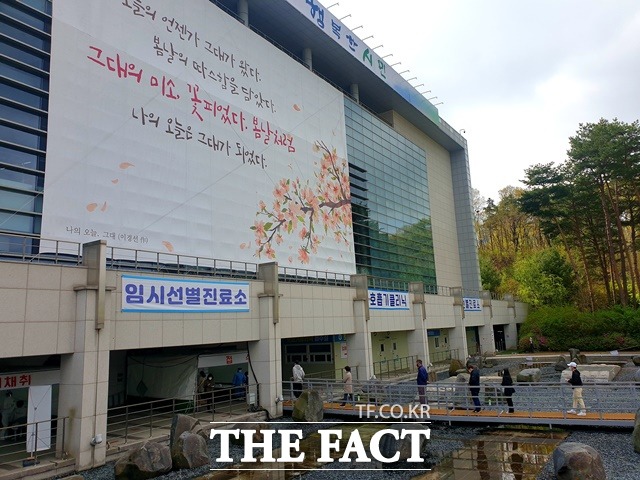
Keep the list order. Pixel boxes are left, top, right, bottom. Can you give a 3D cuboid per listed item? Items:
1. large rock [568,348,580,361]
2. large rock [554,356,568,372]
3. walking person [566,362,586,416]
[{"bbox_3d":[20.987,9.586,39.645,0.950,1.100,0.800,-8,-12,26],"label":"large rock"},{"bbox_3d":[17.003,8.702,33.853,0.980,0.980,0.850,-8,-12,25],"label":"large rock"},{"bbox_3d":[8.934,5.188,16.751,0.620,1.750,0.500,-9,-12,30],"label":"walking person"}]

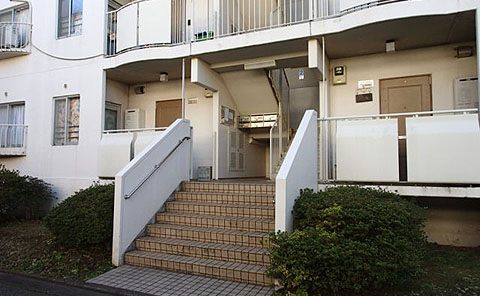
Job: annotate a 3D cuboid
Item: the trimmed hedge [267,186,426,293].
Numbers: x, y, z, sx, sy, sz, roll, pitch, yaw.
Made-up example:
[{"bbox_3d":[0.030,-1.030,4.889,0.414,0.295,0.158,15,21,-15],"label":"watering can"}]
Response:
[{"bbox_3d":[1.361,1.107,4.343,1.680,1.228,1.365,-2,-3,25],"label":"trimmed hedge"}]

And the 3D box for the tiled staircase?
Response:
[{"bbox_3d":[-0.315,1.194,5.564,2.431,1.190,1.659,-2,-3,25],"label":"tiled staircase"}]

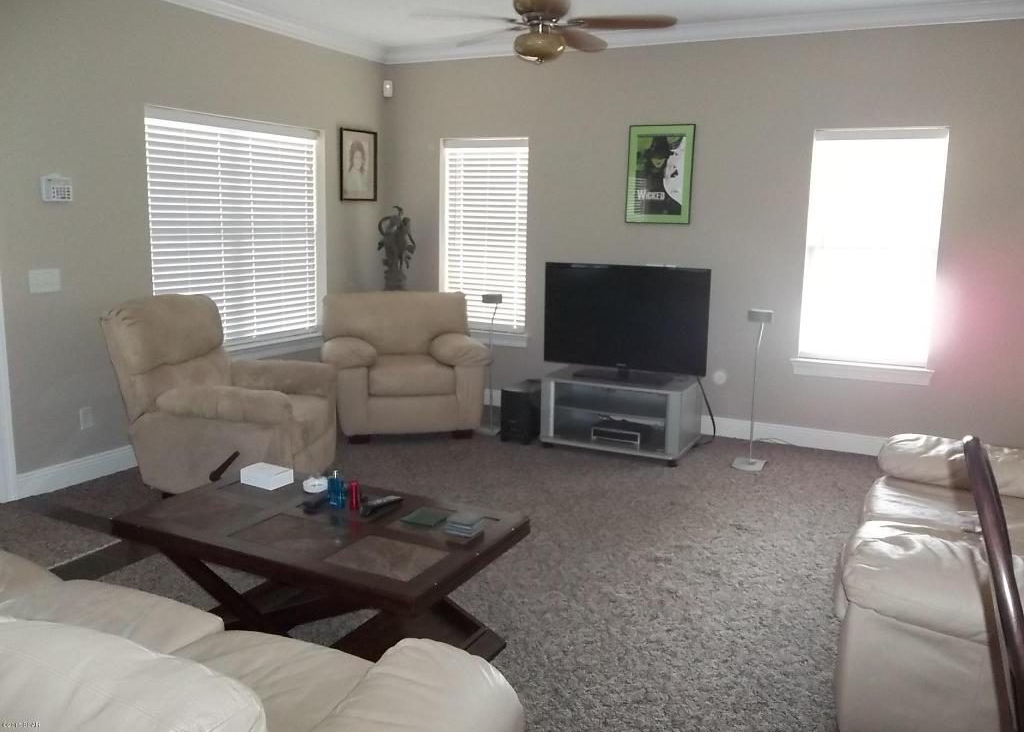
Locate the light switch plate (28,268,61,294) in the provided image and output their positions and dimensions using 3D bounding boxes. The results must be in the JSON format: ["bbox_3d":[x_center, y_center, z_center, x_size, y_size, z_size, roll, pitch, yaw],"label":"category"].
[{"bbox_3d":[-2.397,-0.437,4.109,0.012,0.116,0.163,6,12,26],"label":"light switch plate"}]

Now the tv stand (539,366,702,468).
[{"bbox_3d":[0.693,0.313,5.122,0.895,0.455,0.520,6,12,24],"label":"tv stand"}]

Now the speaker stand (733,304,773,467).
[{"bbox_3d":[1.512,0.147,4.980,0.175,0.985,0.185,9,13,35],"label":"speaker stand"}]

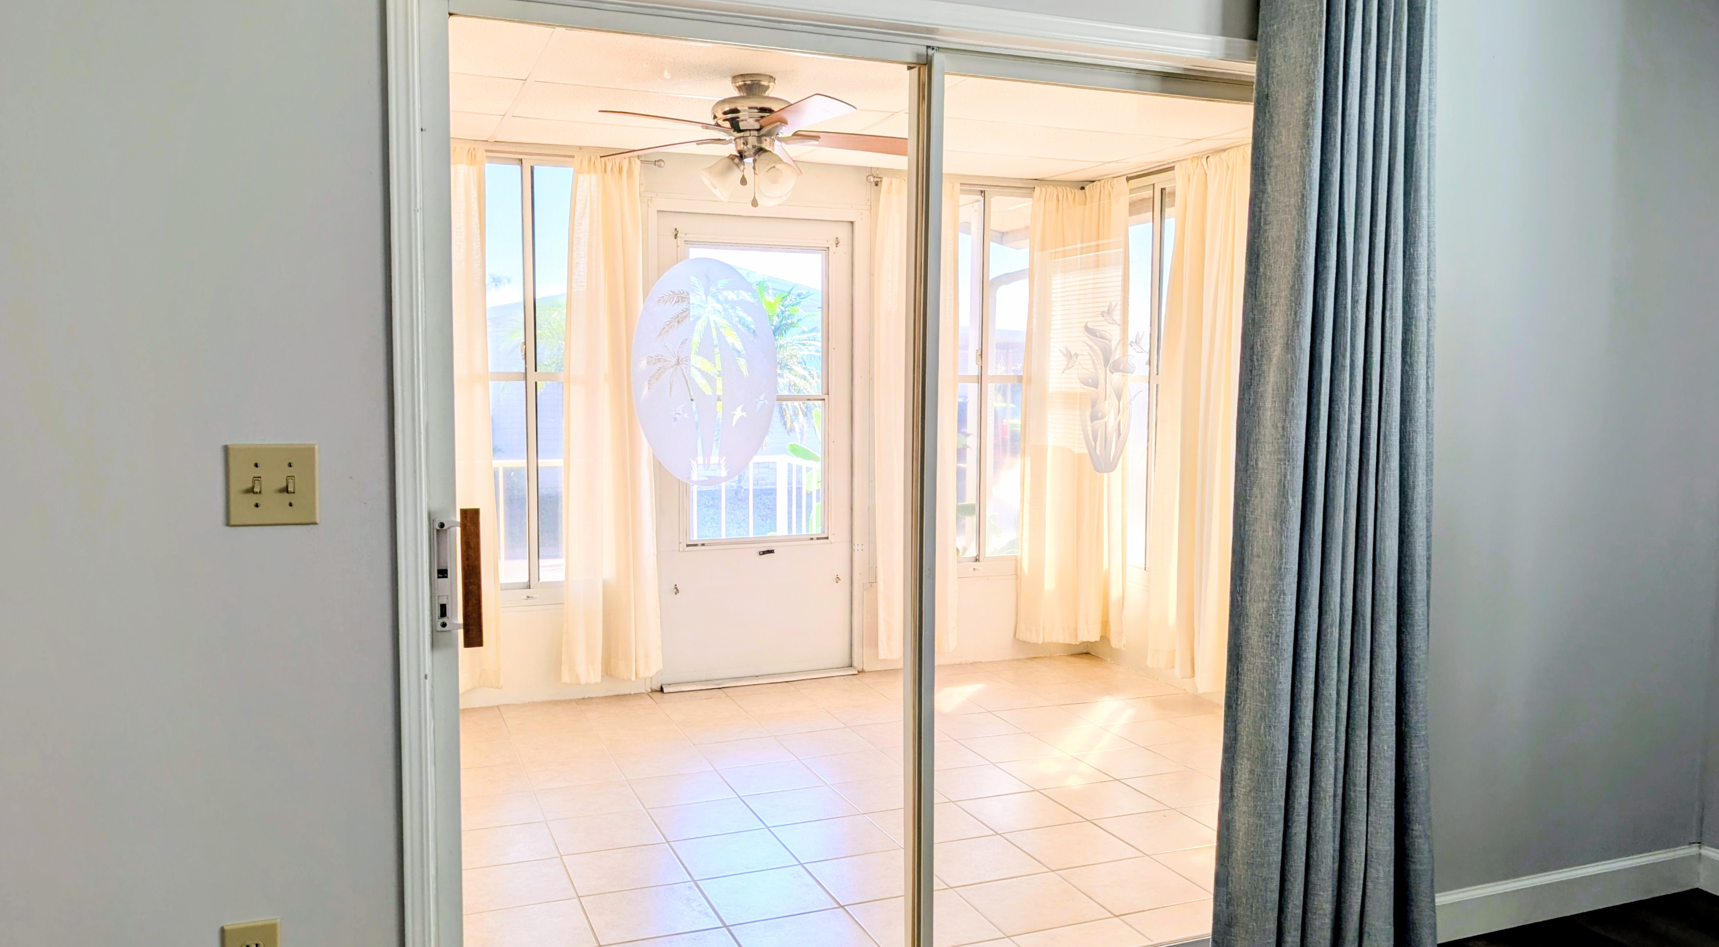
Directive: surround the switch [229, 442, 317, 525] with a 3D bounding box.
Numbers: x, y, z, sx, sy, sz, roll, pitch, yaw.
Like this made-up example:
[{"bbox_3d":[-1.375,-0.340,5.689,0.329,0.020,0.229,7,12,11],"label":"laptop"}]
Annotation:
[{"bbox_3d":[-0.883,0.018,1.795,0.125,0.124,0.015,-1,5,-20],"label":"switch"}]

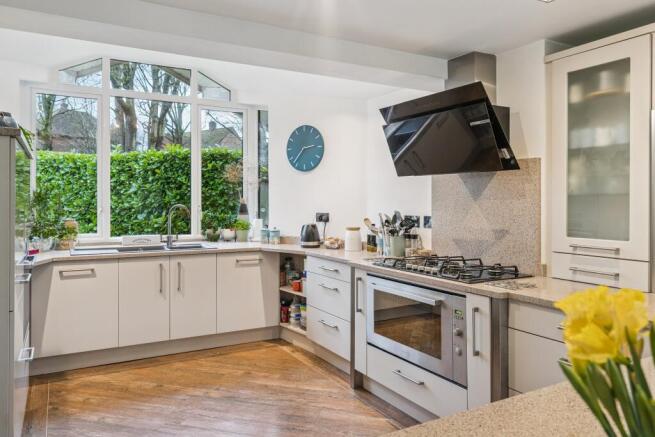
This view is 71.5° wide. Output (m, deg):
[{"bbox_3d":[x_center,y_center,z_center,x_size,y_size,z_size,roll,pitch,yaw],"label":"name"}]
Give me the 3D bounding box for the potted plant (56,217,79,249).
[{"bbox_3d":[-2.360,0.134,4.126,0.175,0.285,0.175,-1,2,-29],"label":"potted plant"}]

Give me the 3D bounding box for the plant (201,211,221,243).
[{"bbox_3d":[-1.272,0.100,4.959,0.215,0.340,0.215,-1,1,-28],"label":"plant"}]

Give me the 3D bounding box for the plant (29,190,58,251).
[{"bbox_3d":[-2.571,0.001,4.112,0.235,0.550,0.235,-1,2,-29],"label":"plant"}]

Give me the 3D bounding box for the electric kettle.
[{"bbox_3d":[-0.160,0.162,4.398,0.190,0.235,0.165,0,1,31],"label":"electric kettle"}]

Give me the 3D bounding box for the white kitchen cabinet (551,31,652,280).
[{"bbox_3d":[1.526,-0.264,2.385,0.360,1.200,0.492,-1,2,-29],"label":"white kitchen cabinet"}]

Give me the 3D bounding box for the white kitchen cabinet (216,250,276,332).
[{"bbox_3d":[-0.863,0.677,4.499,0.613,0.725,0.560,-1,2,-29],"label":"white kitchen cabinet"}]

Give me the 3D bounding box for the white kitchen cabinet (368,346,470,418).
[{"bbox_3d":[0.723,0.982,2.854,0.520,0.220,0.900,-1,2,-29],"label":"white kitchen cabinet"}]

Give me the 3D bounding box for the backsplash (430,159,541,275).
[{"bbox_3d":[1.015,-0.021,3.045,0.025,0.683,0.920,-1,2,-29],"label":"backsplash"}]

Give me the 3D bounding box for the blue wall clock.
[{"bbox_3d":[-0.216,-0.690,4.500,0.455,0.455,0.045,1,1,34],"label":"blue wall clock"}]

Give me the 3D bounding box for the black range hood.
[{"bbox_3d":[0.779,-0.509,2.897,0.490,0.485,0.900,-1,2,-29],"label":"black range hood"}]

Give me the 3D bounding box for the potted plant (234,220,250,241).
[{"bbox_3d":[-0.934,0.135,5.016,0.170,0.265,0.170,-1,1,-28],"label":"potted plant"}]

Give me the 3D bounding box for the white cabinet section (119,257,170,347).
[{"bbox_3d":[-1.654,0.678,4.023,0.397,0.720,0.570,-1,2,-29],"label":"white cabinet section"}]

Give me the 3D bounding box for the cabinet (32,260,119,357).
[{"bbox_3d":[-2.090,0.687,3.800,0.600,0.715,0.570,-1,1,-28],"label":"cabinet"}]

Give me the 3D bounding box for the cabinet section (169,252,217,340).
[{"bbox_3d":[-1.305,0.675,4.220,0.404,0.720,0.570,-1,2,-29],"label":"cabinet section"}]

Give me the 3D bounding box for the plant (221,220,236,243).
[{"bbox_3d":[-1.102,0.147,5.063,0.175,0.240,0.175,-1,1,-28],"label":"plant"}]

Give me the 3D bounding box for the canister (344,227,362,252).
[{"bbox_3d":[0.231,0.183,3.987,0.150,0.215,0.150,0,2,0],"label":"canister"}]

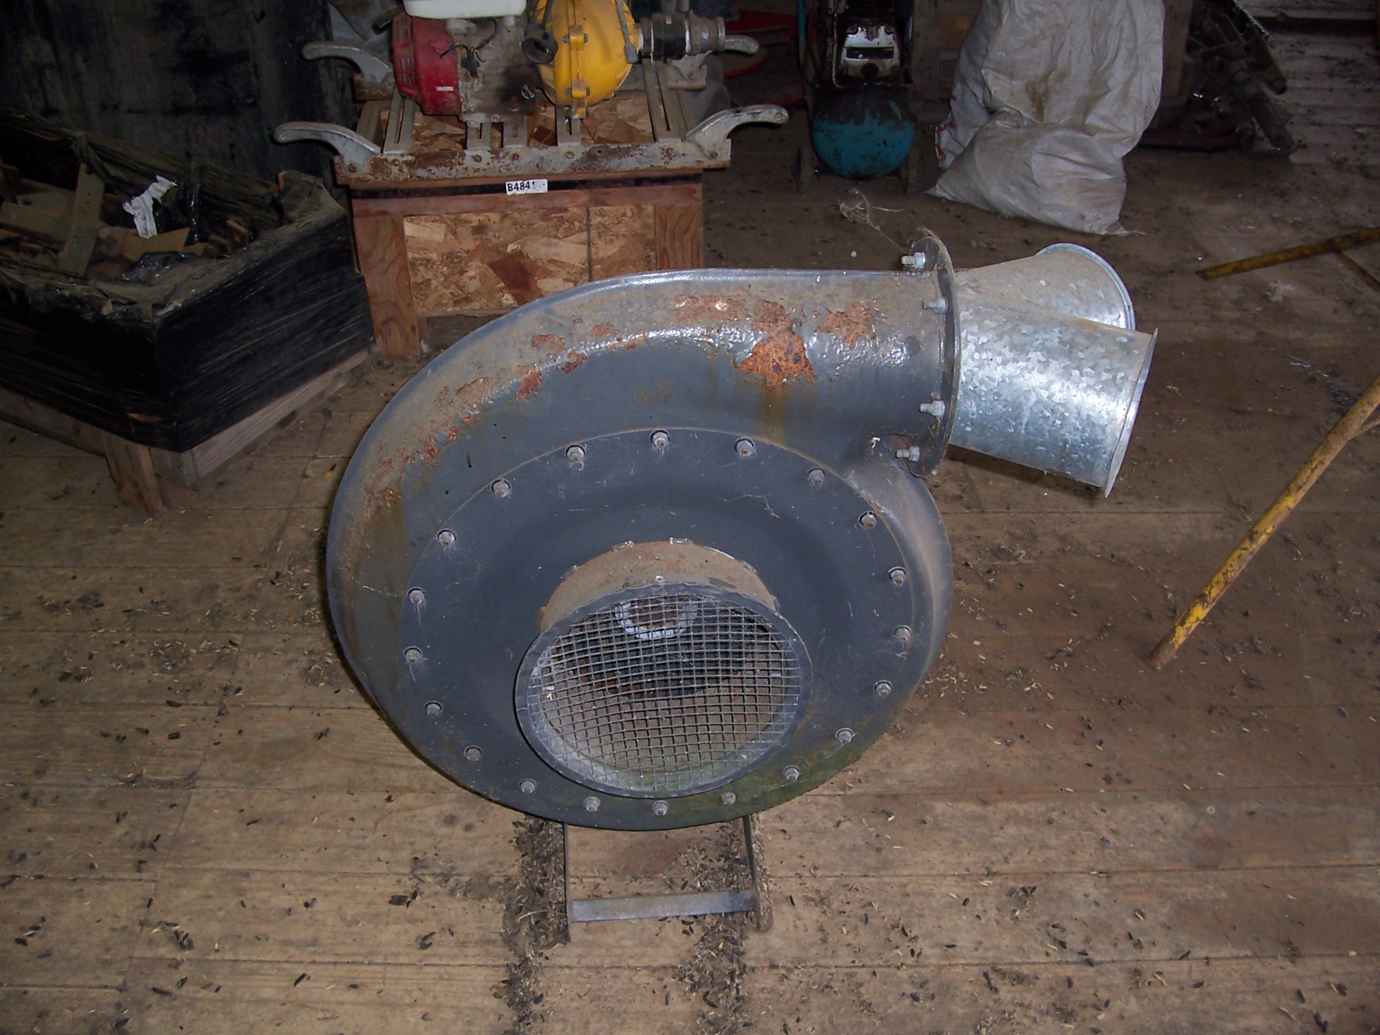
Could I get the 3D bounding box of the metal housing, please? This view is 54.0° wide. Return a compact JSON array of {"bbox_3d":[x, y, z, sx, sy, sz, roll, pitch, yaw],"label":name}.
[{"bbox_3d":[0.031,0.047,1.475,0.837,0.744,0.348,-3,37,-4],"label":"metal housing"}]

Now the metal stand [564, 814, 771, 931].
[{"bbox_3d":[-0.041,0.333,1.670,0.241,0.069,0.380,-3,37,-4],"label":"metal stand"}]

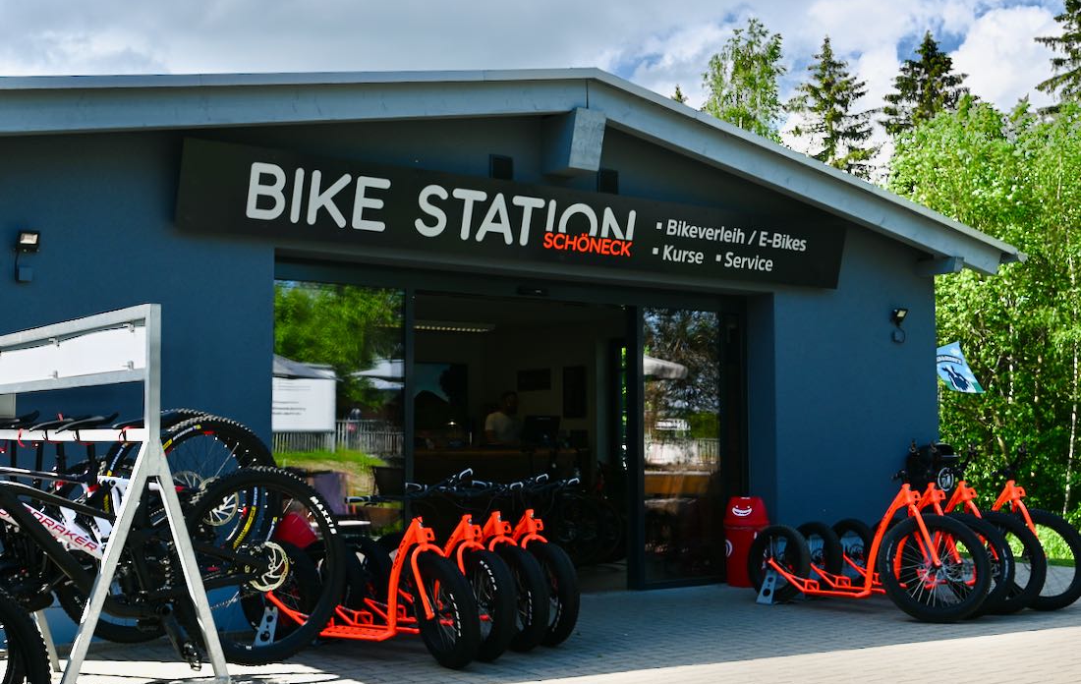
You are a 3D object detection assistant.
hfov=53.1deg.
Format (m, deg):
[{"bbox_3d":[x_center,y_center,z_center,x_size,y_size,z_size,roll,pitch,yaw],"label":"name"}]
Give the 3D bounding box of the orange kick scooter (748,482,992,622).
[{"bbox_3d":[2.278,1.440,8.035,0.580,1.080,1.950,3,-6,-35],"label":"orange kick scooter"}]

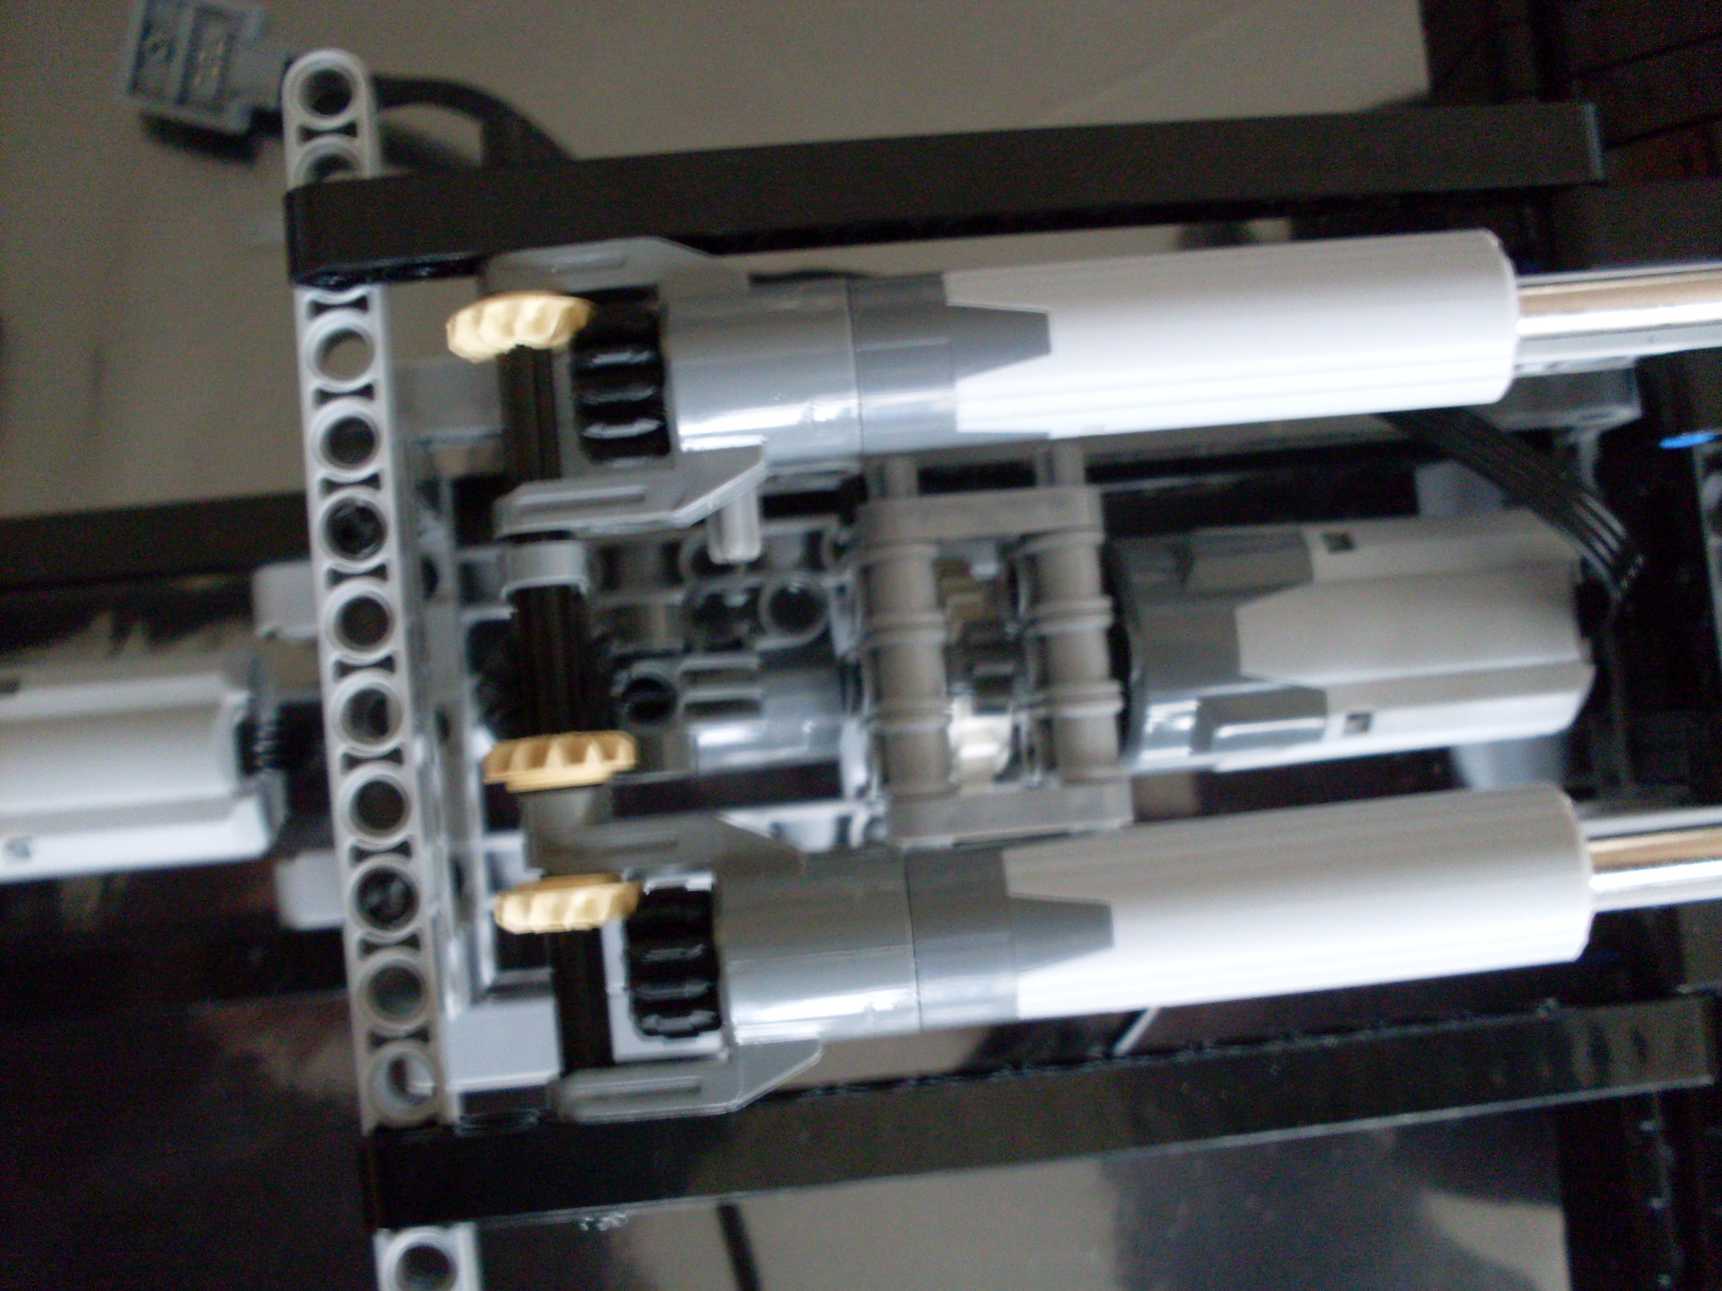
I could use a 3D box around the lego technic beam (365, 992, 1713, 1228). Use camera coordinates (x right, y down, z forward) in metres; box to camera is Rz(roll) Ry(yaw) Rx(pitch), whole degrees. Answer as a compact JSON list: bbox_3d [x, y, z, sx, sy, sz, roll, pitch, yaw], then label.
[{"bbox_3d":[0.017,0.039,0.162,0.119,0.008,0.008,-5,86,-5],"label":"lego technic beam"}]

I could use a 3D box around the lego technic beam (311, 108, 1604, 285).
[{"bbox_3d":[0.009,-0.041,0.168,0.119,0.008,0.008,-5,86,-5],"label":"lego technic beam"}]

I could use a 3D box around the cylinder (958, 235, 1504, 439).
[{"bbox_3d":[0.030,-0.026,0.161,0.046,0.015,0.015,-5,86,-2],"label":"cylinder"}]

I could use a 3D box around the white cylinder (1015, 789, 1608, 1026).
[{"bbox_3d":[0.035,0.021,0.156,0.046,0.015,0.015,-6,86,-2],"label":"white cylinder"}]

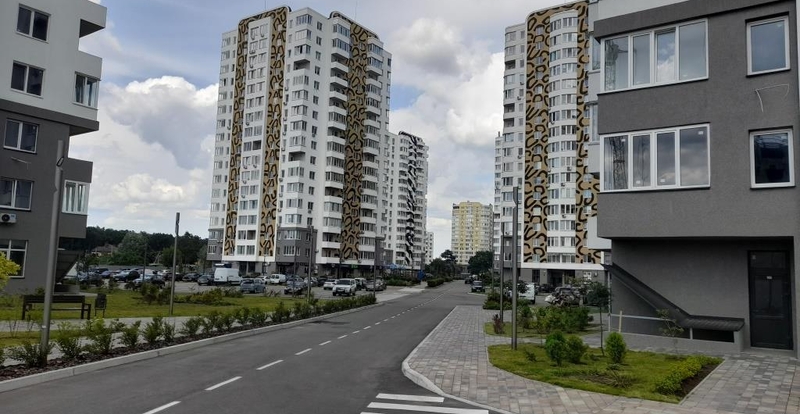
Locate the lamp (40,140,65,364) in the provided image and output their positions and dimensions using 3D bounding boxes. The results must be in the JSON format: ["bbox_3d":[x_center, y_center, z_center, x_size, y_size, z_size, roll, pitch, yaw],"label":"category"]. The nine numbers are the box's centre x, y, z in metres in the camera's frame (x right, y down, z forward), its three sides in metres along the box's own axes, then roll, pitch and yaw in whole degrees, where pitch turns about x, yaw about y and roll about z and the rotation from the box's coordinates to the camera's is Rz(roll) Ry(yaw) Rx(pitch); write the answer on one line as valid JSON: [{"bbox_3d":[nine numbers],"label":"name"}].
[{"bbox_3d":[-7.071,0.881,11.791,0.170,4.571,0.170,1,-6,8],"label":"lamp"}]

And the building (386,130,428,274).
[{"bbox_3d":[-7.963,0.006,221.328,26.000,51.000,28.000,-2,-7,36],"label":"building"}]

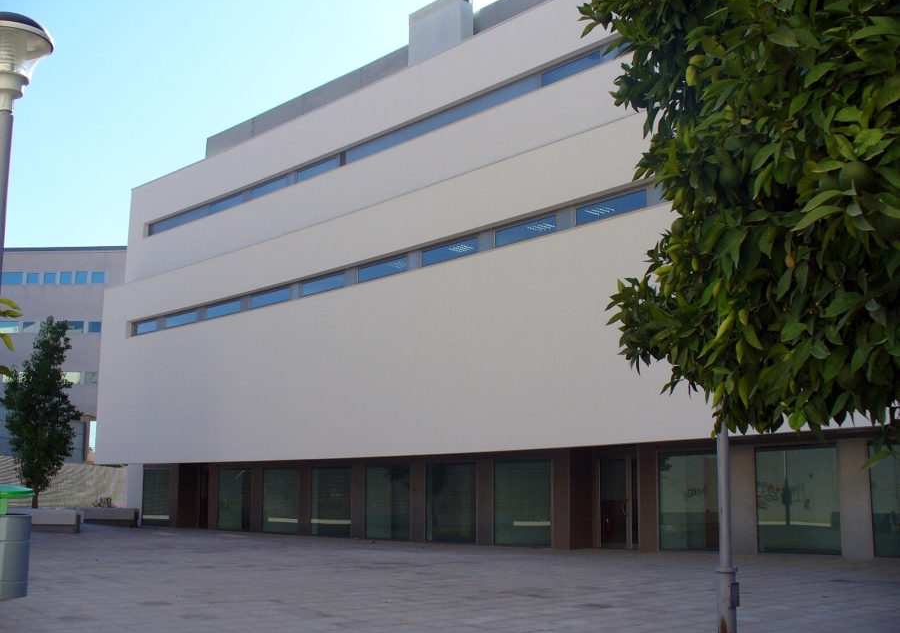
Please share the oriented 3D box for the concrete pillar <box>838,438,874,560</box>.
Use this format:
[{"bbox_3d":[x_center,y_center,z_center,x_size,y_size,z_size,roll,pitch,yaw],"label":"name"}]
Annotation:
[{"bbox_3d":[9.389,4.161,22.053,0.450,2.728,0.731,11,-15,-44],"label":"concrete pillar"}]

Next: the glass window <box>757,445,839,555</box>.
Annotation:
[{"bbox_3d":[8.292,4.372,22.914,0.150,2.568,2.058,11,-15,-44],"label":"glass window"}]

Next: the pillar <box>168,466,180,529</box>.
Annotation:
[{"bbox_3d":[-11.242,7.487,39.959,0.400,2.522,0.916,11,-15,-43],"label":"pillar"}]

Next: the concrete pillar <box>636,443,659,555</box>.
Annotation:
[{"bbox_3d":[4.978,4.456,23.612,0.400,2.589,0.564,11,-15,-43],"label":"concrete pillar"}]

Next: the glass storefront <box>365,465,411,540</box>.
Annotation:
[{"bbox_3d":[-1.950,5.887,30.437,0.120,2.334,2.178,11,-15,-43],"label":"glass storefront"}]

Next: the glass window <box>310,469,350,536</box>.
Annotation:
[{"bbox_3d":[-3.996,6.263,32.501,0.120,2.341,2.180,11,-15,-43],"label":"glass window"}]

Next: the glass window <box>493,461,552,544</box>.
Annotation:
[{"bbox_3d":[2.018,5.114,26.445,0.120,2.364,2.100,11,-15,-43],"label":"glass window"}]

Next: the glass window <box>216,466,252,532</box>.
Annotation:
[{"bbox_3d":[-8.192,6.998,36.739,0.120,2.359,2.398,11,-15,-43],"label":"glass window"}]

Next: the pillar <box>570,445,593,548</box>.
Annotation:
[{"bbox_3d":[3.628,5.304,28.091,0.992,2.858,0.500,11,-15,-44],"label":"pillar"}]

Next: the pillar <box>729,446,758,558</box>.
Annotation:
[{"bbox_3d":[7.432,4.574,23.967,0.450,2.674,0.713,11,-15,-44],"label":"pillar"}]

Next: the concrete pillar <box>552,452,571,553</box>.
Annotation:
[{"bbox_3d":[3.379,5.306,27.954,0.450,2.839,0.680,11,-15,-44],"label":"concrete pillar"}]

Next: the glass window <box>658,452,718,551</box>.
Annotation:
[{"bbox_3d":[6.296,4.772,24.869,0.150,2.534,2.017,11,-15,-44],"label":"glass window"}]

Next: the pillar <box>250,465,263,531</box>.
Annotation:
[{"bbox_3d":[-6.994,6.783,35.661,0.400,2.448,0.762,11,-15,-43],"label":"pillar"}]

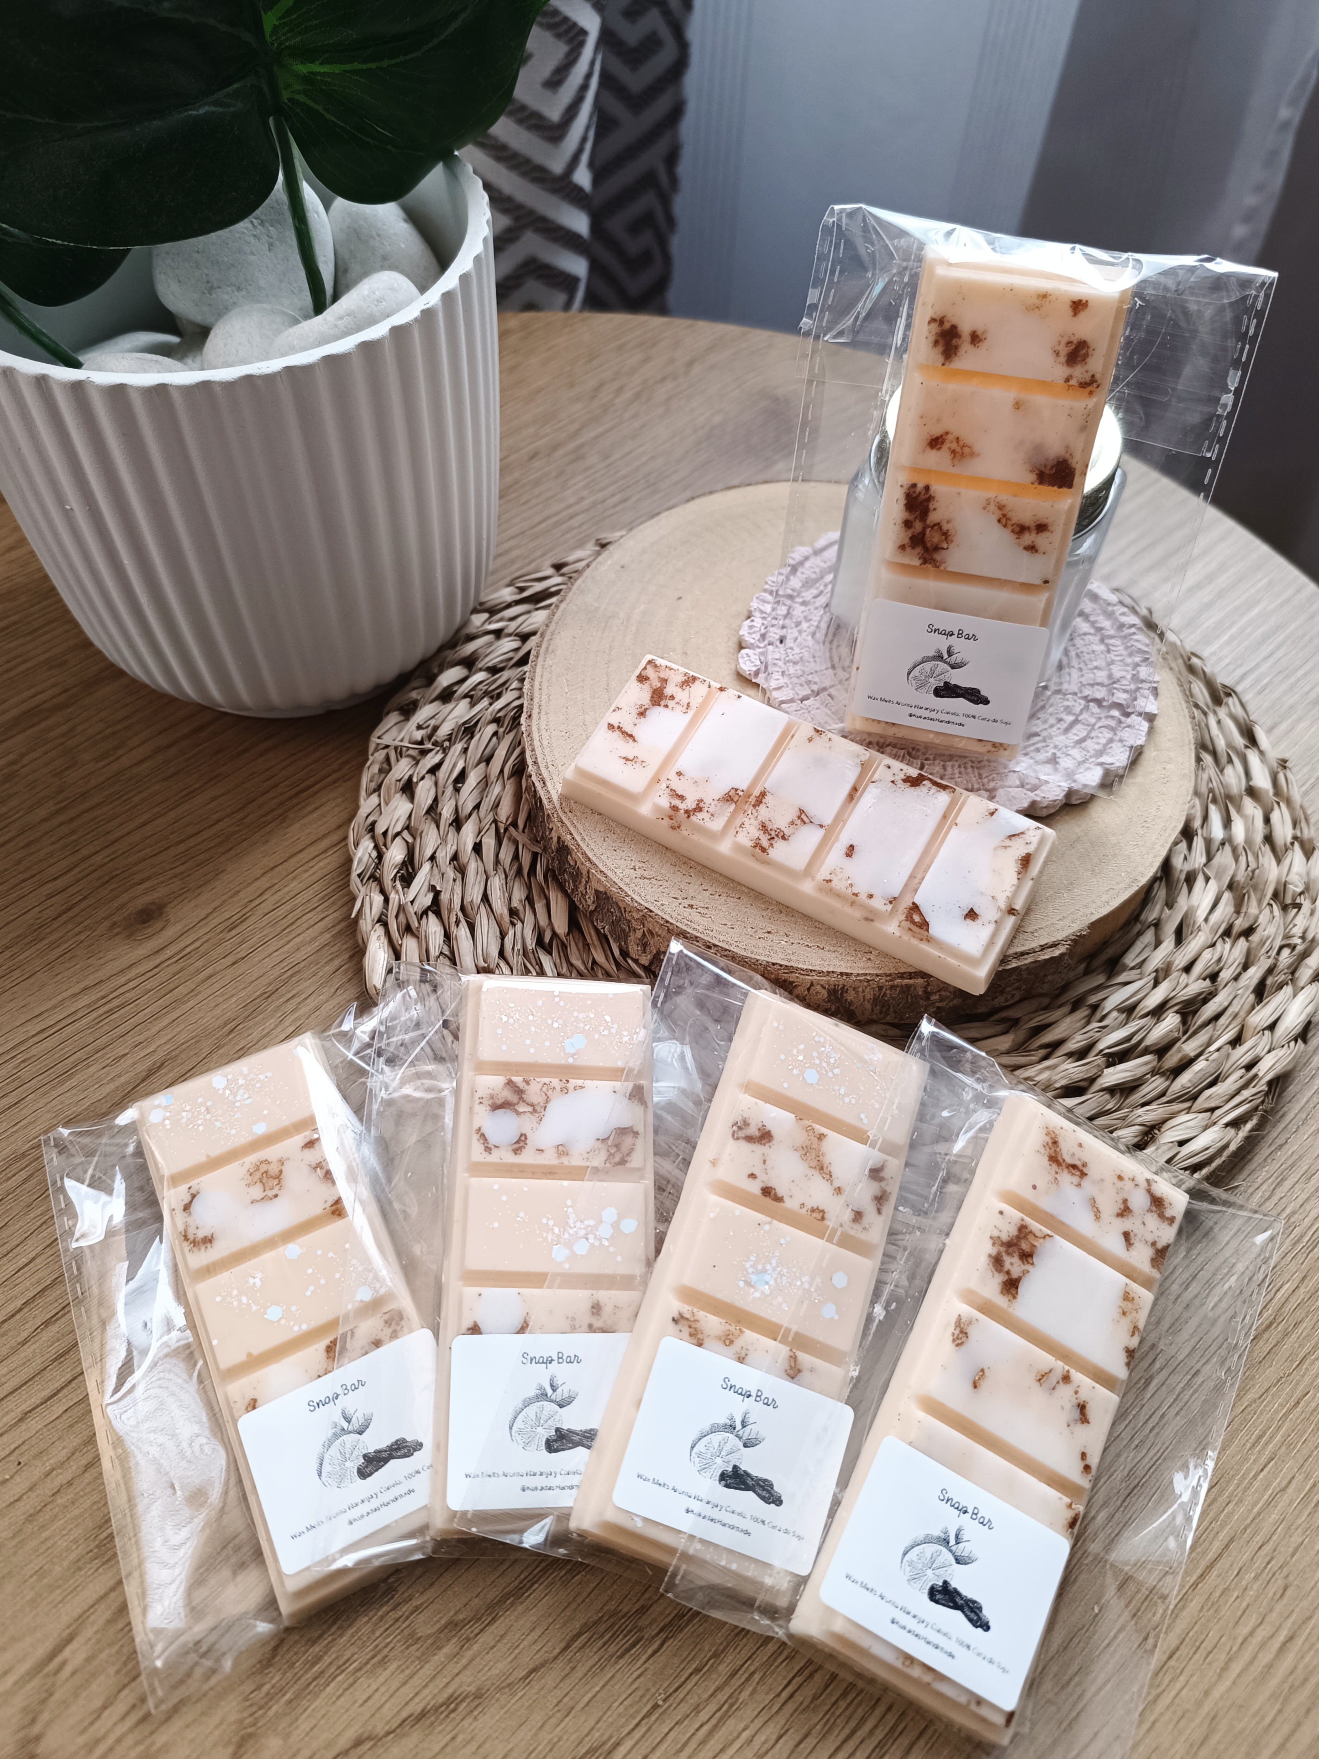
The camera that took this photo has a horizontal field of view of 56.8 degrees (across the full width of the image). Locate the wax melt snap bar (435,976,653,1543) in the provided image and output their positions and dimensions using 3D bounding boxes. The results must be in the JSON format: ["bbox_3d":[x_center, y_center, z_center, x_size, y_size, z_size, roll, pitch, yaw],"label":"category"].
[{"bbox_3d":[-0.024,0.080,0.277,0.047,0.012,0.123,3,64,-6],"label":"wax melt snap bar"}]

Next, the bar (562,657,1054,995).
[{"bbox_3d":[0.038,-0.019,0.322,0.123,0.012,0.047,26,68,14],"label":"bar"}]

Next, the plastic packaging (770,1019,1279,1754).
[{"bbox_3d":[0.076,0.112,0.265,0.092,0.014,0.133,28,68,4],"label":"plastic packaging"}]

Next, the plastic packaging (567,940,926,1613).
[{"bbox_3d":[0.025,0.088,0.270,0.047,0.012,0.123,21,67,-1],"label":"plastic packaging"}]

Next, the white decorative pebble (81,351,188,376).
[{"bbox_3d":[-0.135,-0.129,0.313,0.034,0.019,0.026,1,55,-1],"label":"white decorative pebble"}]

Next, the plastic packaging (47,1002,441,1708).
[{"bbox_3d":[-0.082,0.096,0.280,0.094,0.014,0.130,-22,63,-15],"label":"plastic packaging"}]

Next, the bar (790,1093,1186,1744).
[{"bbox_3d":[0.076,0.112,0.264,0.047,0.012,0.123,28,68,4],"label":"bar"}]

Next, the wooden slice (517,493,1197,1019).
[{"bbox_3d":[0.057,-0.050,0.370,0.193,0.022,0.196,1,55,-1],"label":"wooden slice"}]

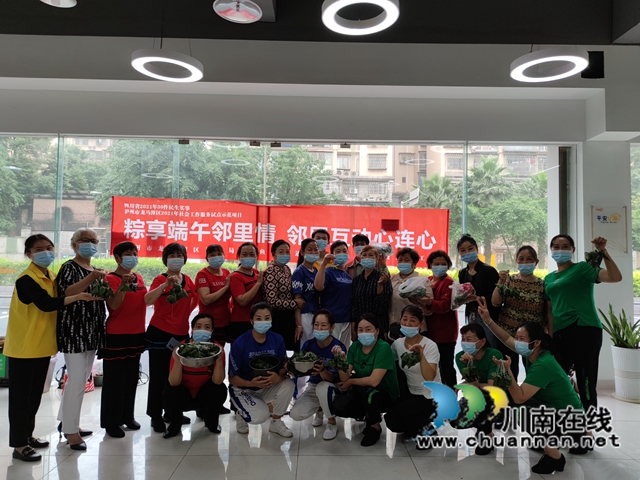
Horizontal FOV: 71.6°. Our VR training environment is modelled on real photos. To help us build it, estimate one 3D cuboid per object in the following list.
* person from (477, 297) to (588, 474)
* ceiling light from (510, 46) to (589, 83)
[{"bbox_3d":[1.539,1.013,3.233,0.760,1.129,0.570,3,-4,-31],"label":"person"},{"bbox_3d":[1.925,-1.465,3.742,0.578,0.075,0.578,1,-2,-1],"label":"ceiling light"}]

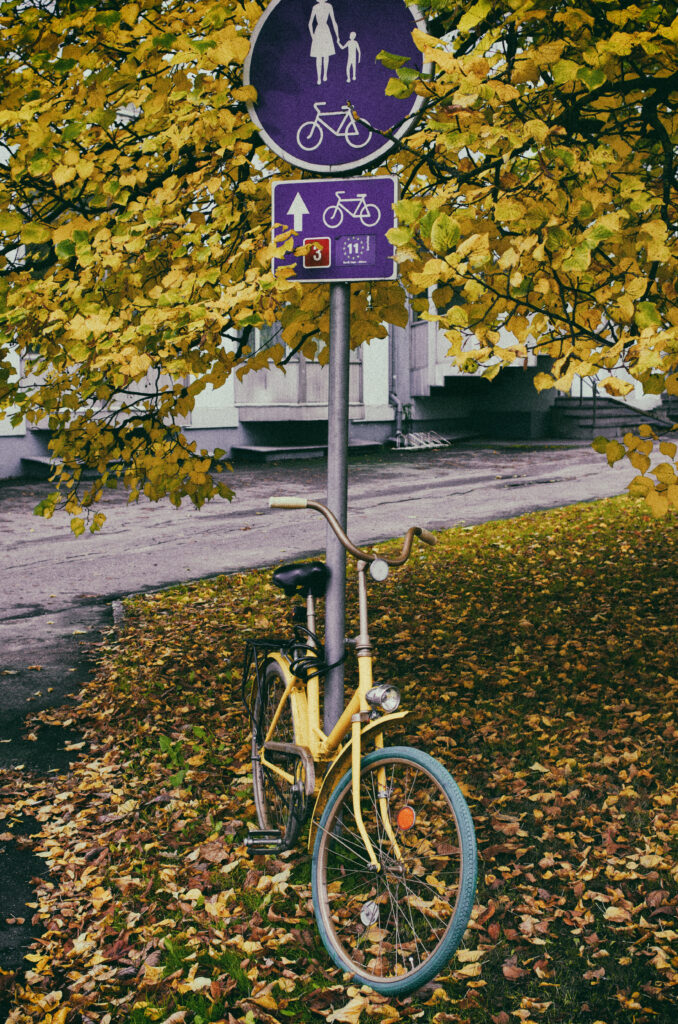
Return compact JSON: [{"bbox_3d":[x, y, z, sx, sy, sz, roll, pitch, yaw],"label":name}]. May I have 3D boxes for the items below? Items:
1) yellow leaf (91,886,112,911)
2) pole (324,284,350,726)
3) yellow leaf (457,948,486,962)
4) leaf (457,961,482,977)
[{"bbox_3d":[-0.668,1.087,4.150,0.063,0.042,0.055,0,5,0],"label":"yellow leaf"},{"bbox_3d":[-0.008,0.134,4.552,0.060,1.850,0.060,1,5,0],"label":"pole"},{"bbox_3d":[0.337,1.136,3.780,0.072,0.020,0.055,0,5,0],"label":"yellow leaf"},{"bbox_3d":[0.330,1.144,3.700,0.065,0.023,0.055,0,5,0],"label":"leaf"}]

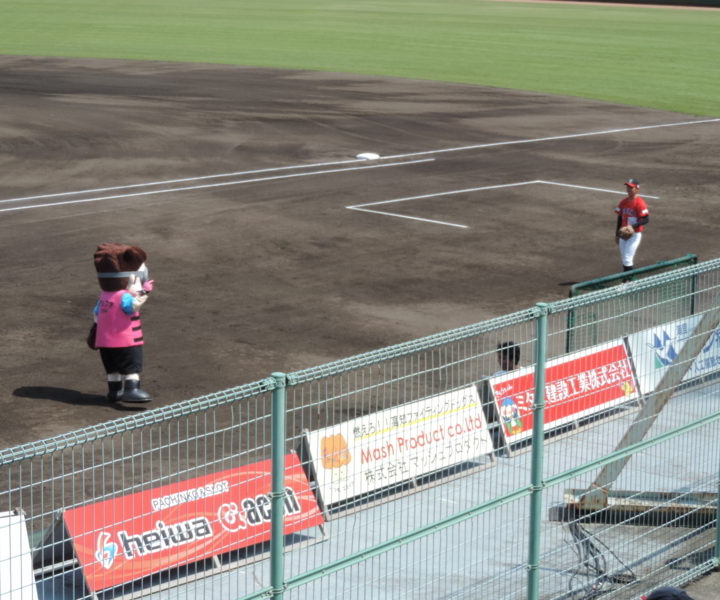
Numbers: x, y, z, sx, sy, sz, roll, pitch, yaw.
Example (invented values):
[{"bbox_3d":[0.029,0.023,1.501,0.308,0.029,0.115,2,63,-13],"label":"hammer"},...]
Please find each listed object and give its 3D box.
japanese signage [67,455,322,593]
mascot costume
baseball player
[{"bbox_3d":[-0.948,1.282,12.132,1.820,0.465,0.060,-10,-14,-46],"label":"japanese signage"},{"bbox_3d":[-2.780,0.279,24.350,0.720,1.835,0.640,-8,14,-38],"label":"mascot costume"},{"bbox_3d":[4.208,-1.017,32.299,0.520,1.738,0.420,9,14,37],"label":"baseball player"}]

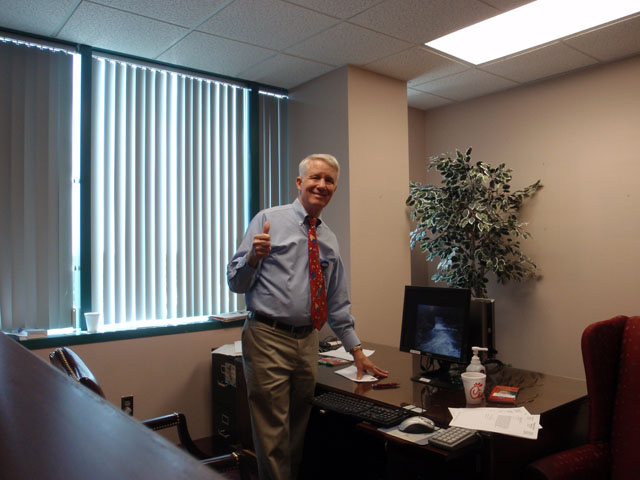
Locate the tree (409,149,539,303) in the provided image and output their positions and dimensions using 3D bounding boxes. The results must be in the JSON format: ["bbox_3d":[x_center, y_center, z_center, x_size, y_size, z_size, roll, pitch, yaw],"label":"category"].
[{"bbox_3d":[1.151,0.354,3.821,0.950,2.073,1.000,0,0,-38],"label":"tree"}]

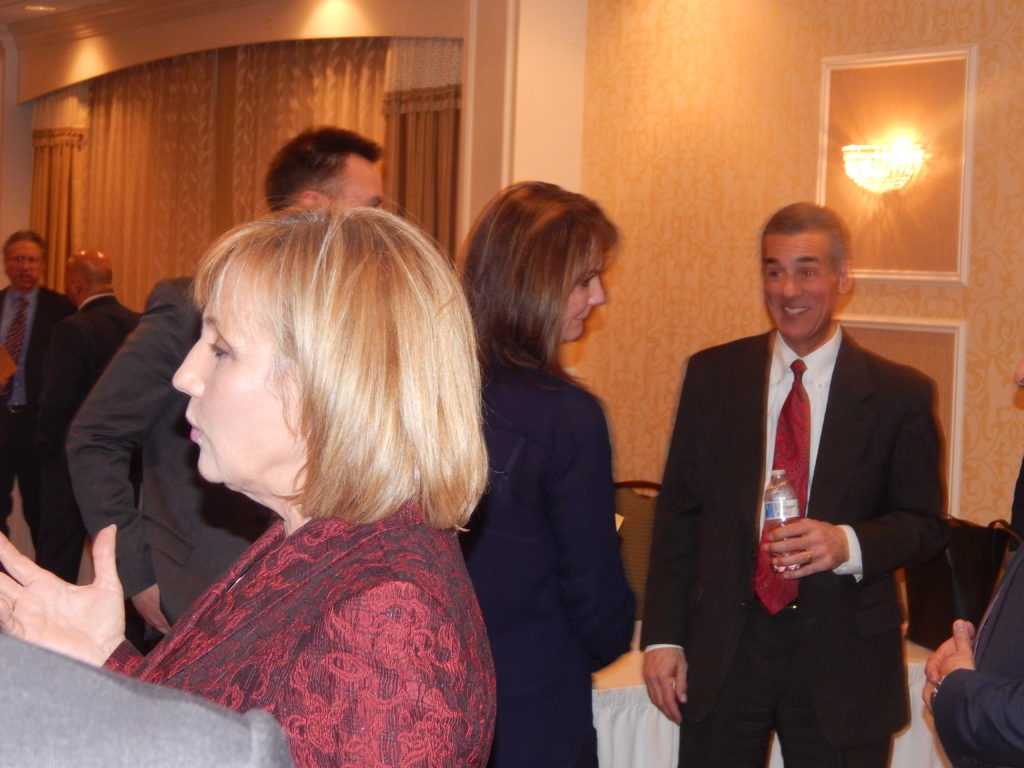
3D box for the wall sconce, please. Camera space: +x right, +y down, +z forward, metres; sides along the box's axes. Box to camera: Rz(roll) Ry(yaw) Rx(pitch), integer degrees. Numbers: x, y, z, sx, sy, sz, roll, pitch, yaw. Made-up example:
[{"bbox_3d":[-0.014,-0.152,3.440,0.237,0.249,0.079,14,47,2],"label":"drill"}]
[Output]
[{"bbox_3d":[1.116,-0.671,6.954,0.165,0.165,0.290,0,3,-34],"label":"wall sconce"}]

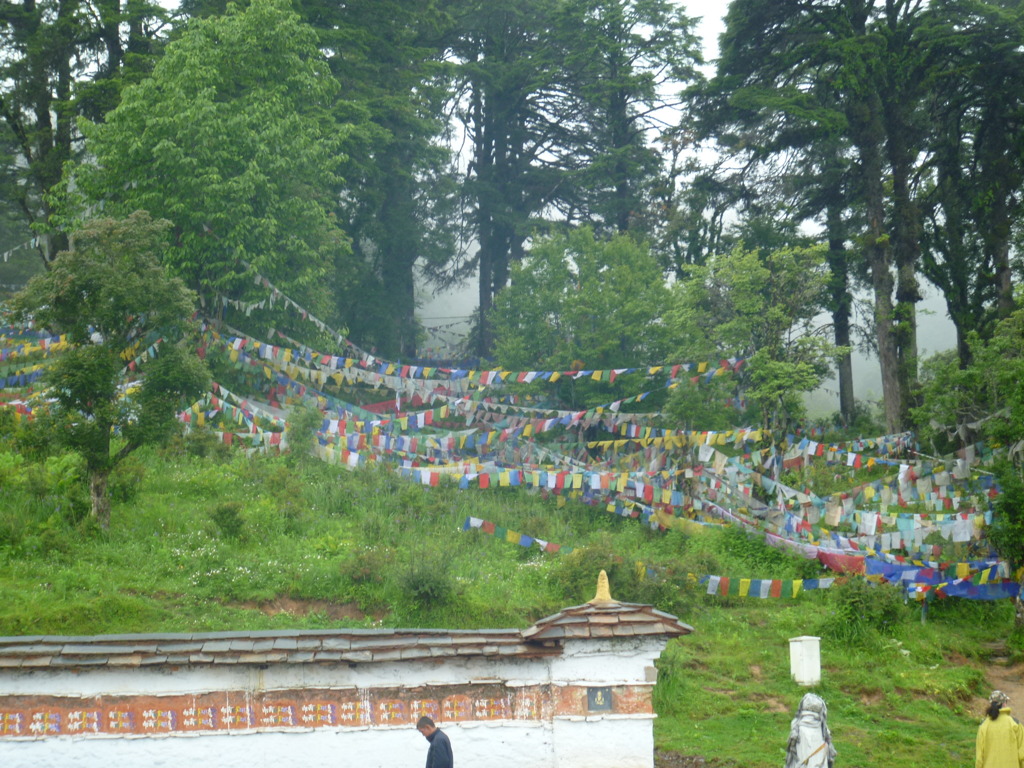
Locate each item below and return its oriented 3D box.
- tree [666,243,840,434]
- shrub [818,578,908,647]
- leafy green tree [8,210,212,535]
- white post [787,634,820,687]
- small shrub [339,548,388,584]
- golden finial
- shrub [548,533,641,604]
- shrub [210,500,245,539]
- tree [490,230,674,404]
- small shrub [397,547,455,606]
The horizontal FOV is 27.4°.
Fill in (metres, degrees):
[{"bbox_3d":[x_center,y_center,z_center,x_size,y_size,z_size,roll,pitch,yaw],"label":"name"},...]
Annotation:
[{"bbox_3d":[5.749,-1.047,50.000,4.142,4.642,3.935,0,-4,0],"label":"tree"},{"bbox_3d":[5.340,3.451,32.000,1.402,1.036,1.191,0,-4,0],"label":"shrub"},{"bbox_3d":[-7.360,-0.247,38.500,3.593,5.793,3.413,0,-4,0],"label":"leafy green tree"},{"bbox_3d":[4.112,3.891,29.500,0.325,0.716,0.325,2,-5,-27],"label":"white post"},{"bbox_3d":[-2.472,3.042,35.200,0.804,0.637,0.724,0,-4,0],"label":"small shrub"},{"bbox_3d":[1.080,2.394,24.800,0.331,0.419,0.331,0,-4,0],"label":"golden finial"},{"bbox_3d":[1.336,3.003,34.000,1.489,1.198,1.191,0,-4,0],"label":"shrub"},{"bbox_3d":[-5.147,2.452,38.000,0.615,0.688,0.584,0,-4,0],"label":"shrub"},{"bbox_3d":[1.729,-1.628,53.000,4.542,4.694,4.315,0,-4,0],"label":"tree"},{"bbox_3d":[-1.409,3.135,34.200,0.944,0.977,0.897,0,-4,0],"label":"small shrub"}]

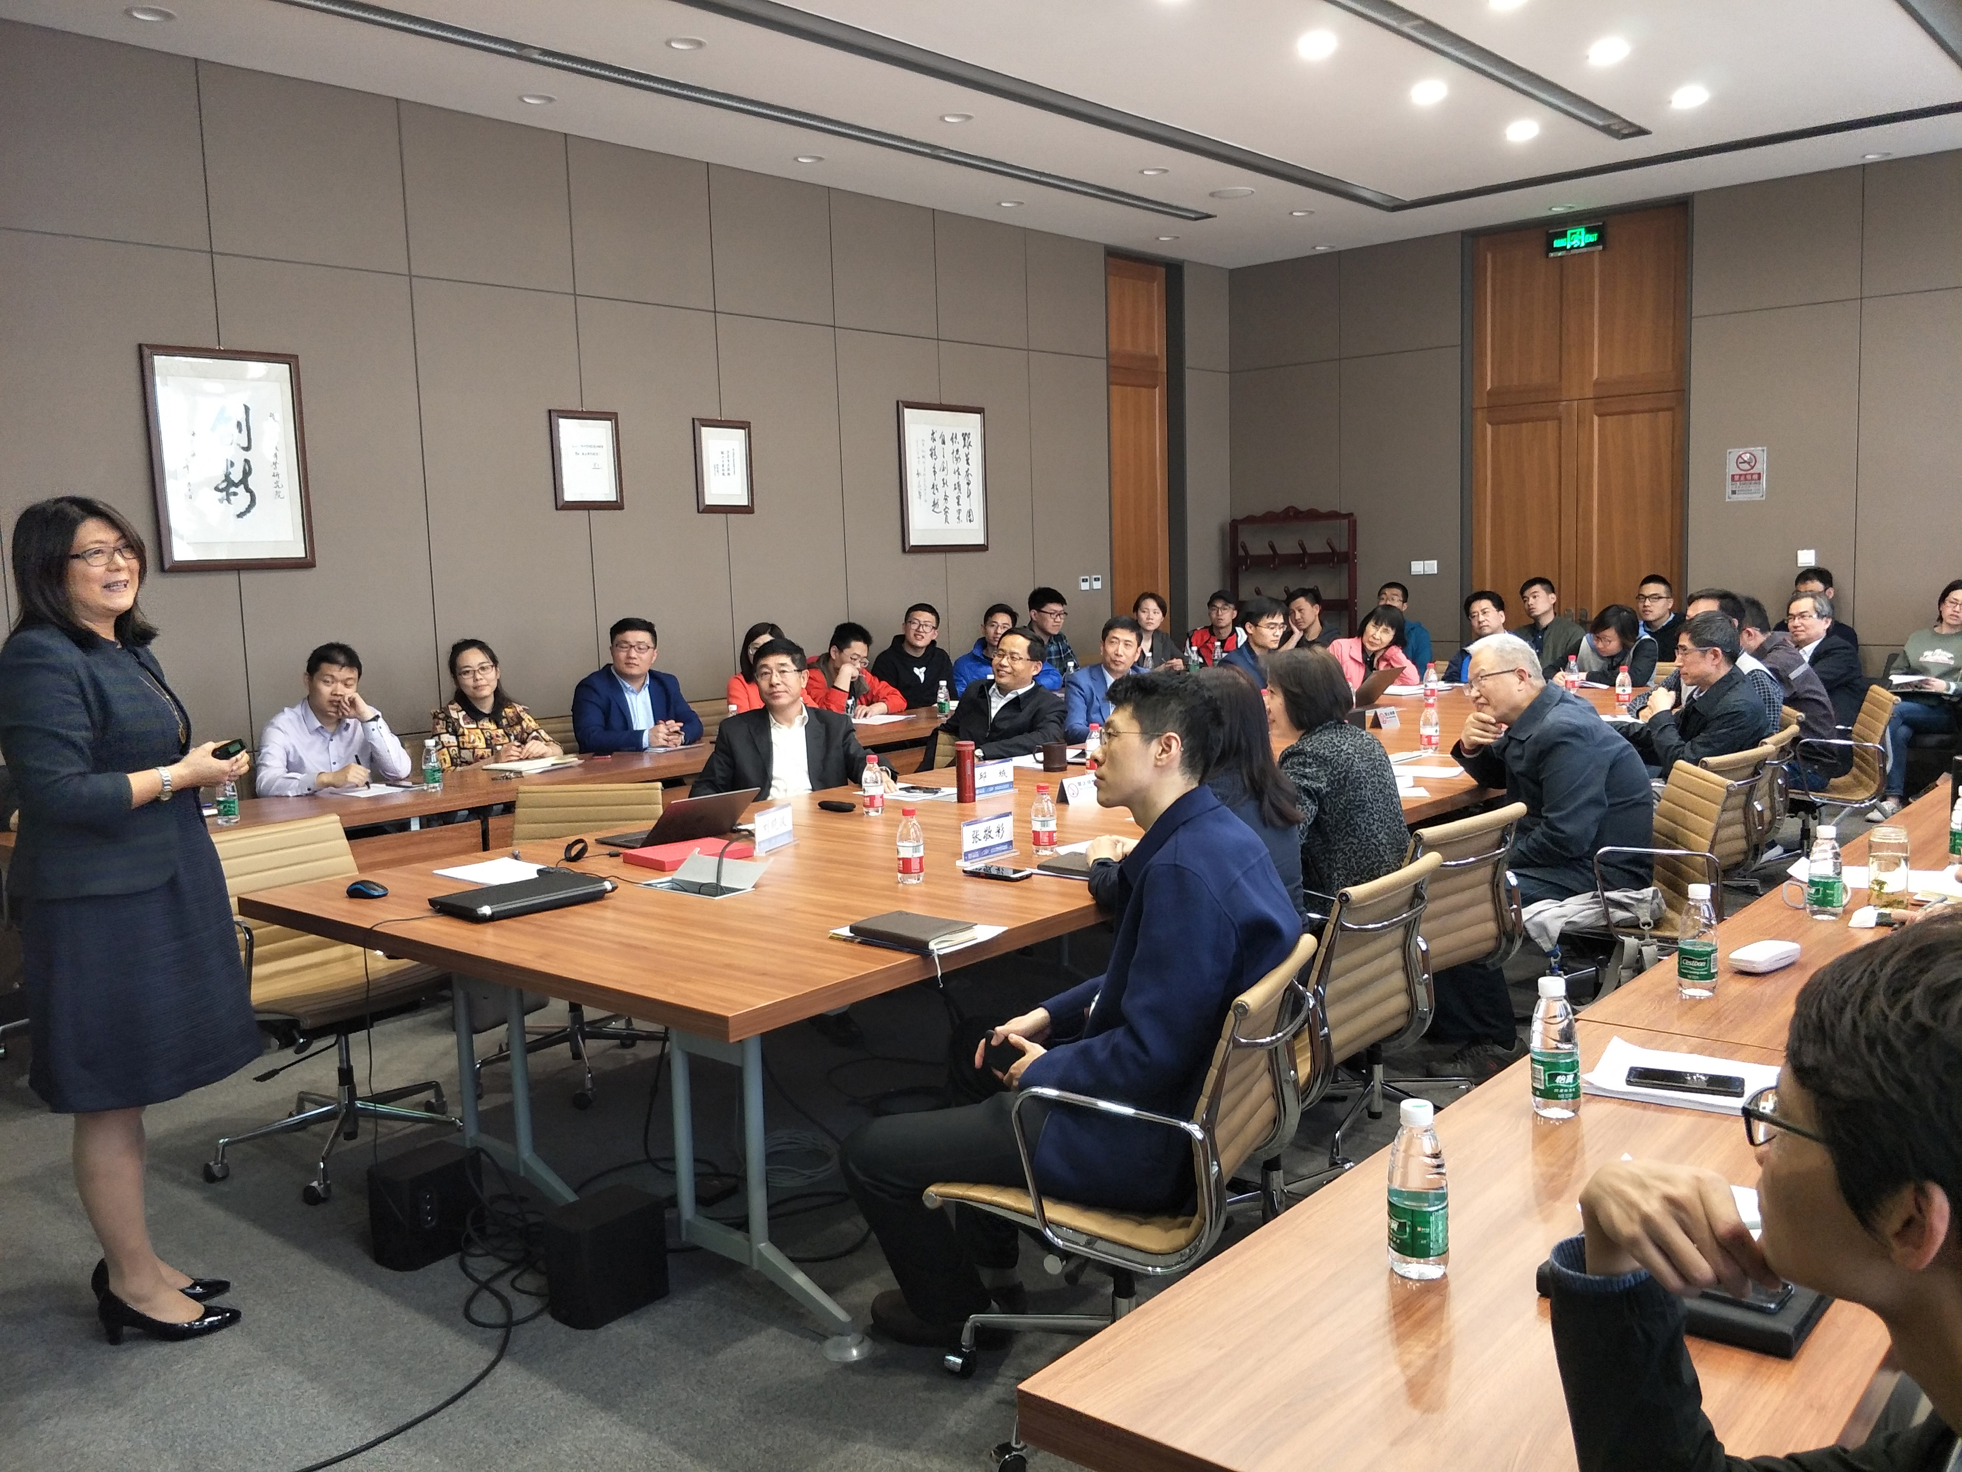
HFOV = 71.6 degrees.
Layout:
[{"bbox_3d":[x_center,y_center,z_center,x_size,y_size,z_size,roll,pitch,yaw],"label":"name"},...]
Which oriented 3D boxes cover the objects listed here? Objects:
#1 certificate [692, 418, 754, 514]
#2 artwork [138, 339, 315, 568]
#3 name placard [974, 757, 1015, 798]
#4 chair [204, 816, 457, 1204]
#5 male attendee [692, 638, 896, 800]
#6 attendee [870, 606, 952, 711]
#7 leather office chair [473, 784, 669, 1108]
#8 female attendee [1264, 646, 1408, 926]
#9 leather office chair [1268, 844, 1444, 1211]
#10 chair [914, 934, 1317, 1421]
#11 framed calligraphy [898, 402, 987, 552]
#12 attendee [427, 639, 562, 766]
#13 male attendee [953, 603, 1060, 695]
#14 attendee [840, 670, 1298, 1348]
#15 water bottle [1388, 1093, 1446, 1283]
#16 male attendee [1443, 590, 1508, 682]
[{"bbox_3d":[-1.302,-1.366,6.914,0.355,0.465,0.030,-8,9,-44],"label":"certificate"},{"bbox_3d":[-2.739,-1.004,4.950,0.030,0.780,0.510,5,10,45],"label":"artwork"},{"bbox_3d":[0.042,0.141,4.498,0.200,0.110,0.065,-8,9,-43],"label":"name placard"},{"bbox_3d":[-1.708,0.684,3.568,0.650,0.840,0.600,4,10,41],"label":"chair"},{"bbox_3d":[-0.656,0.305,4.720,0.640,1.270,0.800,-5,7,-25],"label":"male attendee"},{"bbox_3d":[-0.245,-0.033,6.921,0.520,1.270,0.750,-4,7,-22],"label":"attendee"},{"bbox_3d":[-1.243,0.609,4.117,0.600,0.860,0.600,-1,6,5],"label":"leather office chair"},{"bbox_3d":[0.791,0.416,3.332,0.720,1.250,0.500,3,8,35],"label":"female attendee"},{"bbox_3d":[0.612,0.676,2.854,0.620,0.870,0.580,3,8,38],"label":"leather office chair"},{"bbox_3d":[0.235,0.770,2.393,0.640,0.840,0.600,3,9,34],"label":"chair"},{"bbox_3d":[-0.198,-1.517,8.005,0.700,0.855,0.040,-8,9,-43],"label":"framed calligraphy"},{"bbox_3d":[-1.801,0.243,5.291,0.500,1.250,0.720,-7,8,-39],"label":"attendee"},{"bbox_3d":[0.128,-0.071,7.374,0.560,1.260,0.780,-5,7,-30],"label":"male attendee"},{"bbox_3d":[0.148,0.538,2.423,0.820,1.300,0.520,3,9,32],"label":"attendee"},{"bbox_3d":[0.457,0.468,1.417,0.062,0.182,0.062,5,10,45],"label":"water bottle"},{"bbox_3d":[2.753,-0.188,7.503,0.750,1.230,0.520,-8,9,-42],"label":"male attendee"}]

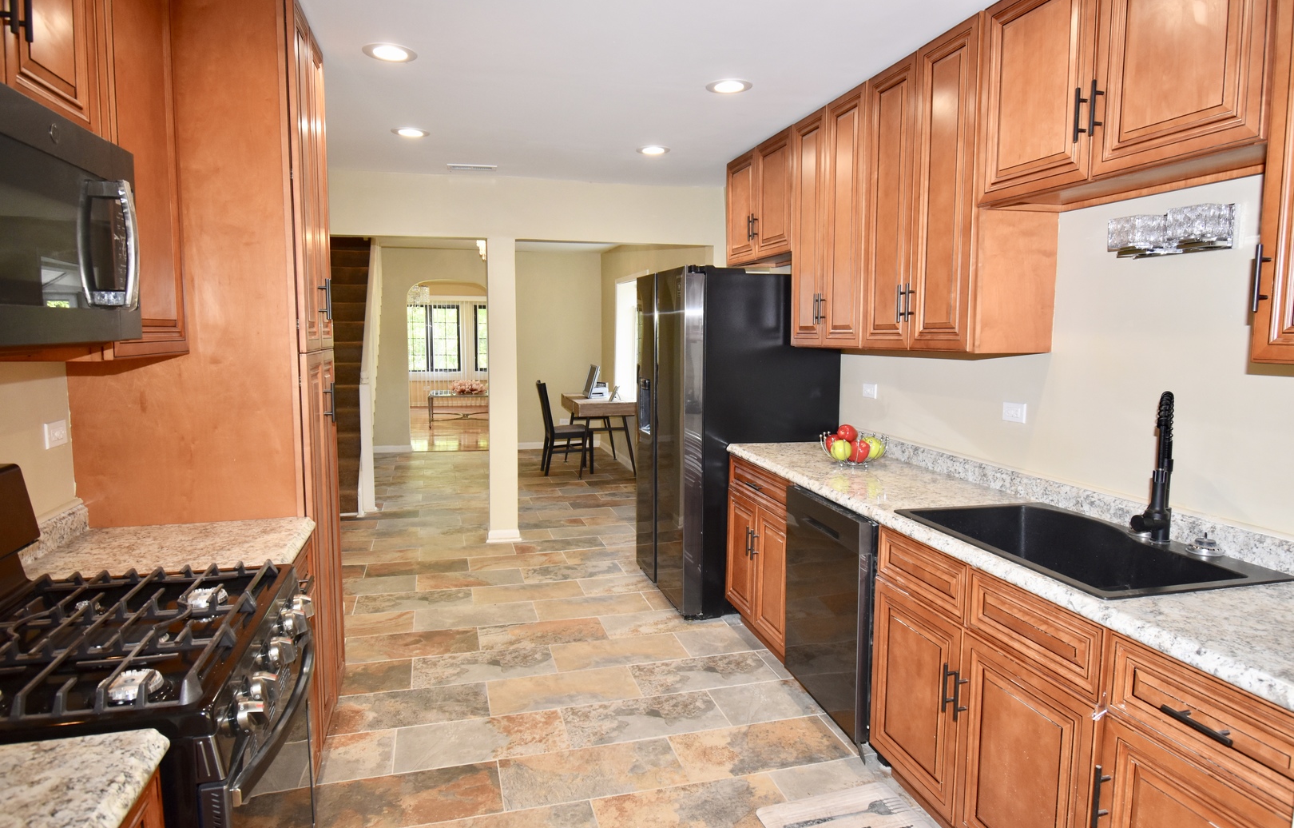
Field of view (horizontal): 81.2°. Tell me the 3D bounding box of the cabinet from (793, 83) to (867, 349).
[{"bbox_3d":[0.956,-0.839,3.428,0.325,1.065,0.661,-2,6,-15],"label":"cabinet"}]

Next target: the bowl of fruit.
[{"bbox_3d":[0.894,0.132,3.262,0.280,0.180,0.280,0,6,0],"label":"bowl of fruit"}]

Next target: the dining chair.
[{"bbox_3d":[-0.891,0.137,8.074,0.580,0.980,0.440,-2,6,-15],"label":"dining chair"}]

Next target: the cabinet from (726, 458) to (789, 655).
[{"bbox_3d":[0.795,0.668,3.613,0.604,0.868,0.695,-2,6,-15],"label":"cabinet"}]

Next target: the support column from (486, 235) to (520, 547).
[{"bbox_3d":[-1.036,-0.149,5.382,0.235,2.118,0.220,-2,6,-15],"label":"support column"}]

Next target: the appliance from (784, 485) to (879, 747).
[{"bbox_3d":[0.943,0.729,2.990,0.593,0.818,0.594,-2,6,-15],"label":"appliance"}]

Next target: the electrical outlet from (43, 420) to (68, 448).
[{"bbox_3d":[-1.622,0.055,2.076,0.010,0.070,0.118,-2,6,-15],"label":"electrical outlet"}]

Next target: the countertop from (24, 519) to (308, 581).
[{"bbox_3d":[-1.261,0.374,2.032,0.640,0.042,0.510,-2,6,-15],"label":"countertop"}]

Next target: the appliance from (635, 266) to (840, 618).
[{"bbox_3d":[0.467,0.125,4.312,0.850,1.800,0.850,-2,6,-17],"label":"appliance"}]

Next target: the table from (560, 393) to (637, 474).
[{"bbox_3d":[-0.534,0.223,8.260,0.630,0.770,1.080,-2,6,-15],"label":"table"}]

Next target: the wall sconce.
[{"bbox_3d":[1.436,-0.503,2.082,0.090,0.118,0.325,-2,6,-15],"label":"wall sconce"}]

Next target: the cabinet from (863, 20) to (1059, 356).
[{"bbox_3d":[1.124,-0.771,2.787,0.325,1.065,0.673,-2,6,-15],"label":"cabinet"}]

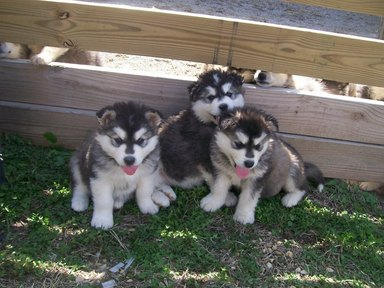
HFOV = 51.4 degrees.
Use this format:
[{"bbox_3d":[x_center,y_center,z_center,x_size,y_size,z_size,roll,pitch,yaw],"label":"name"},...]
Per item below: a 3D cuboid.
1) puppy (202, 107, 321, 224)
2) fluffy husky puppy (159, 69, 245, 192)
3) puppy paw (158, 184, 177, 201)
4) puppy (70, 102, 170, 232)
[{"bbox_3d":[0.246,0.046,1.183,0.350,0.310,0.200,-16,33,-42],"label":"puppy"},{"bbox_3d":[0.029,-0.034,1.220,0.280,0.370,0.200,25,29,34],"label":"fluffy husky puppy"},{"bbox_3d":[-0.075,0.144,1.206,0.040,0.038,0.056,-12,30,-36],"label":"puppy paw"},{"bbox_3d":[-0.187,0.026,1.100,0.240,0.320,0.280,0,25,-16],"label":"puppy"}]

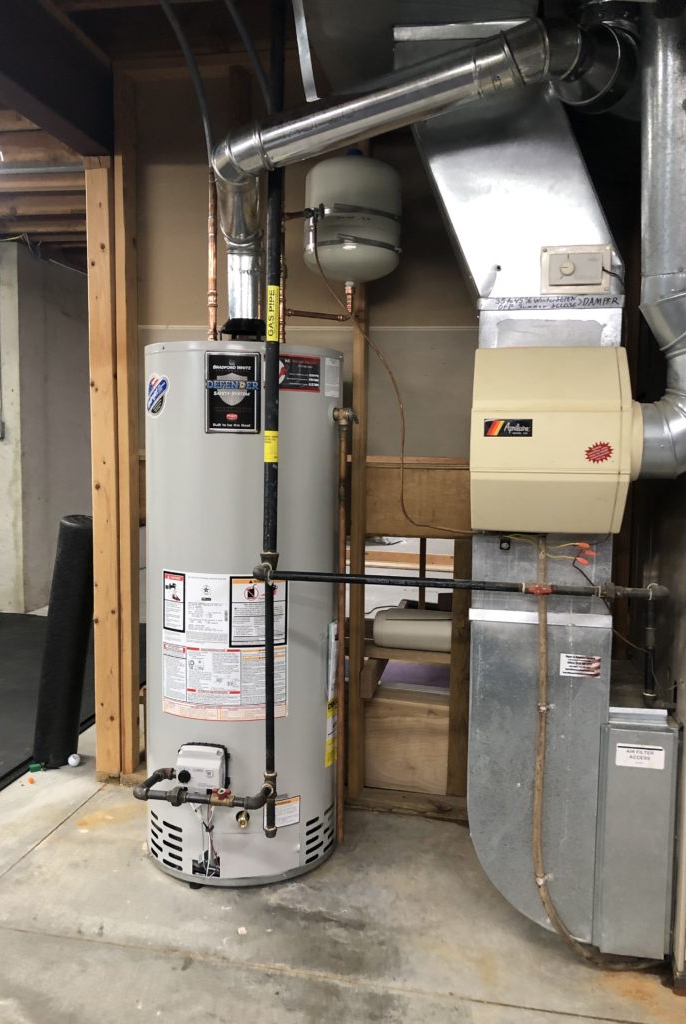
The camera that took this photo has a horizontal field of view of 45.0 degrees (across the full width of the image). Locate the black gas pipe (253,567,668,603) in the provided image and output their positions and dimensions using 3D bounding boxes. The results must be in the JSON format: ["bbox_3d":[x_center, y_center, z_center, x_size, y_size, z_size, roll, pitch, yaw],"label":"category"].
[{"bbox_3d":[0.249,0.167,1.934,0.957,0.042,0.052,2,5,13],"label":"black gas pipe"}]

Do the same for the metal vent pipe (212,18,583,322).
[{"bbox_3d":[0.133,-0.908,2.254,0.985,0.746,0.156,2,5,13],"label":"metal vent pipe"}]

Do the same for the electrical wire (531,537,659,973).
[{"bbox_3d":[0.587,0.560,1.891,0.294,1.005,0.050,2,5,12],"label":"electrical wire"}]

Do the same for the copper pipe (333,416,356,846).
[{"bbox_3d":[0.001,0.324,2.279,0.055,1.220,0.045,2,5,12],"label":"copper pipe"}]

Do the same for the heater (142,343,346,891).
[{"bbox_3d":[-0.291,0.274,2.410,0.565,1.456,0.600,1,5,4],"label":"heater"}]

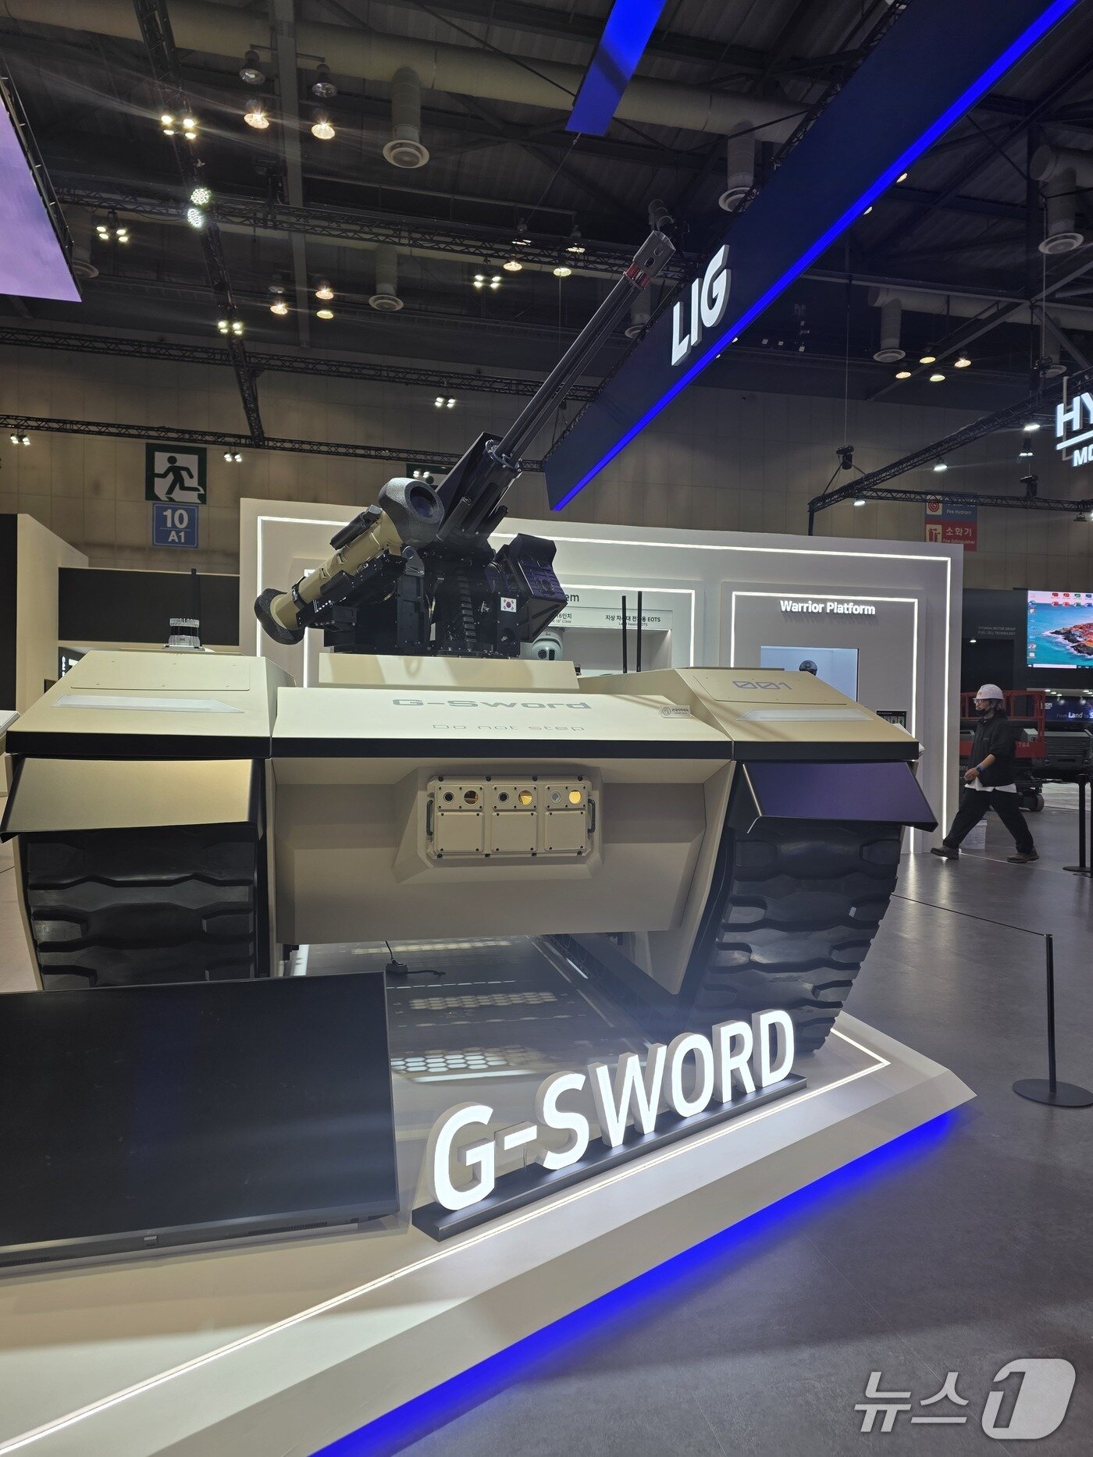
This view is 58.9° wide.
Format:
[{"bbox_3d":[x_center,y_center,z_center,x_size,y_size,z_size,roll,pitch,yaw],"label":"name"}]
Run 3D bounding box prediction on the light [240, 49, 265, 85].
[{"bbox_3d":[-5.144,-11.627,16.951,0.450,0.430,0.450,1,1,-14],"label":"light"}]

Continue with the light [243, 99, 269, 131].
[{"bbox_3d":[-5.451,-11.650,18.243,0.450,0.430,0.450,1,1,-14],"label":"light"}]

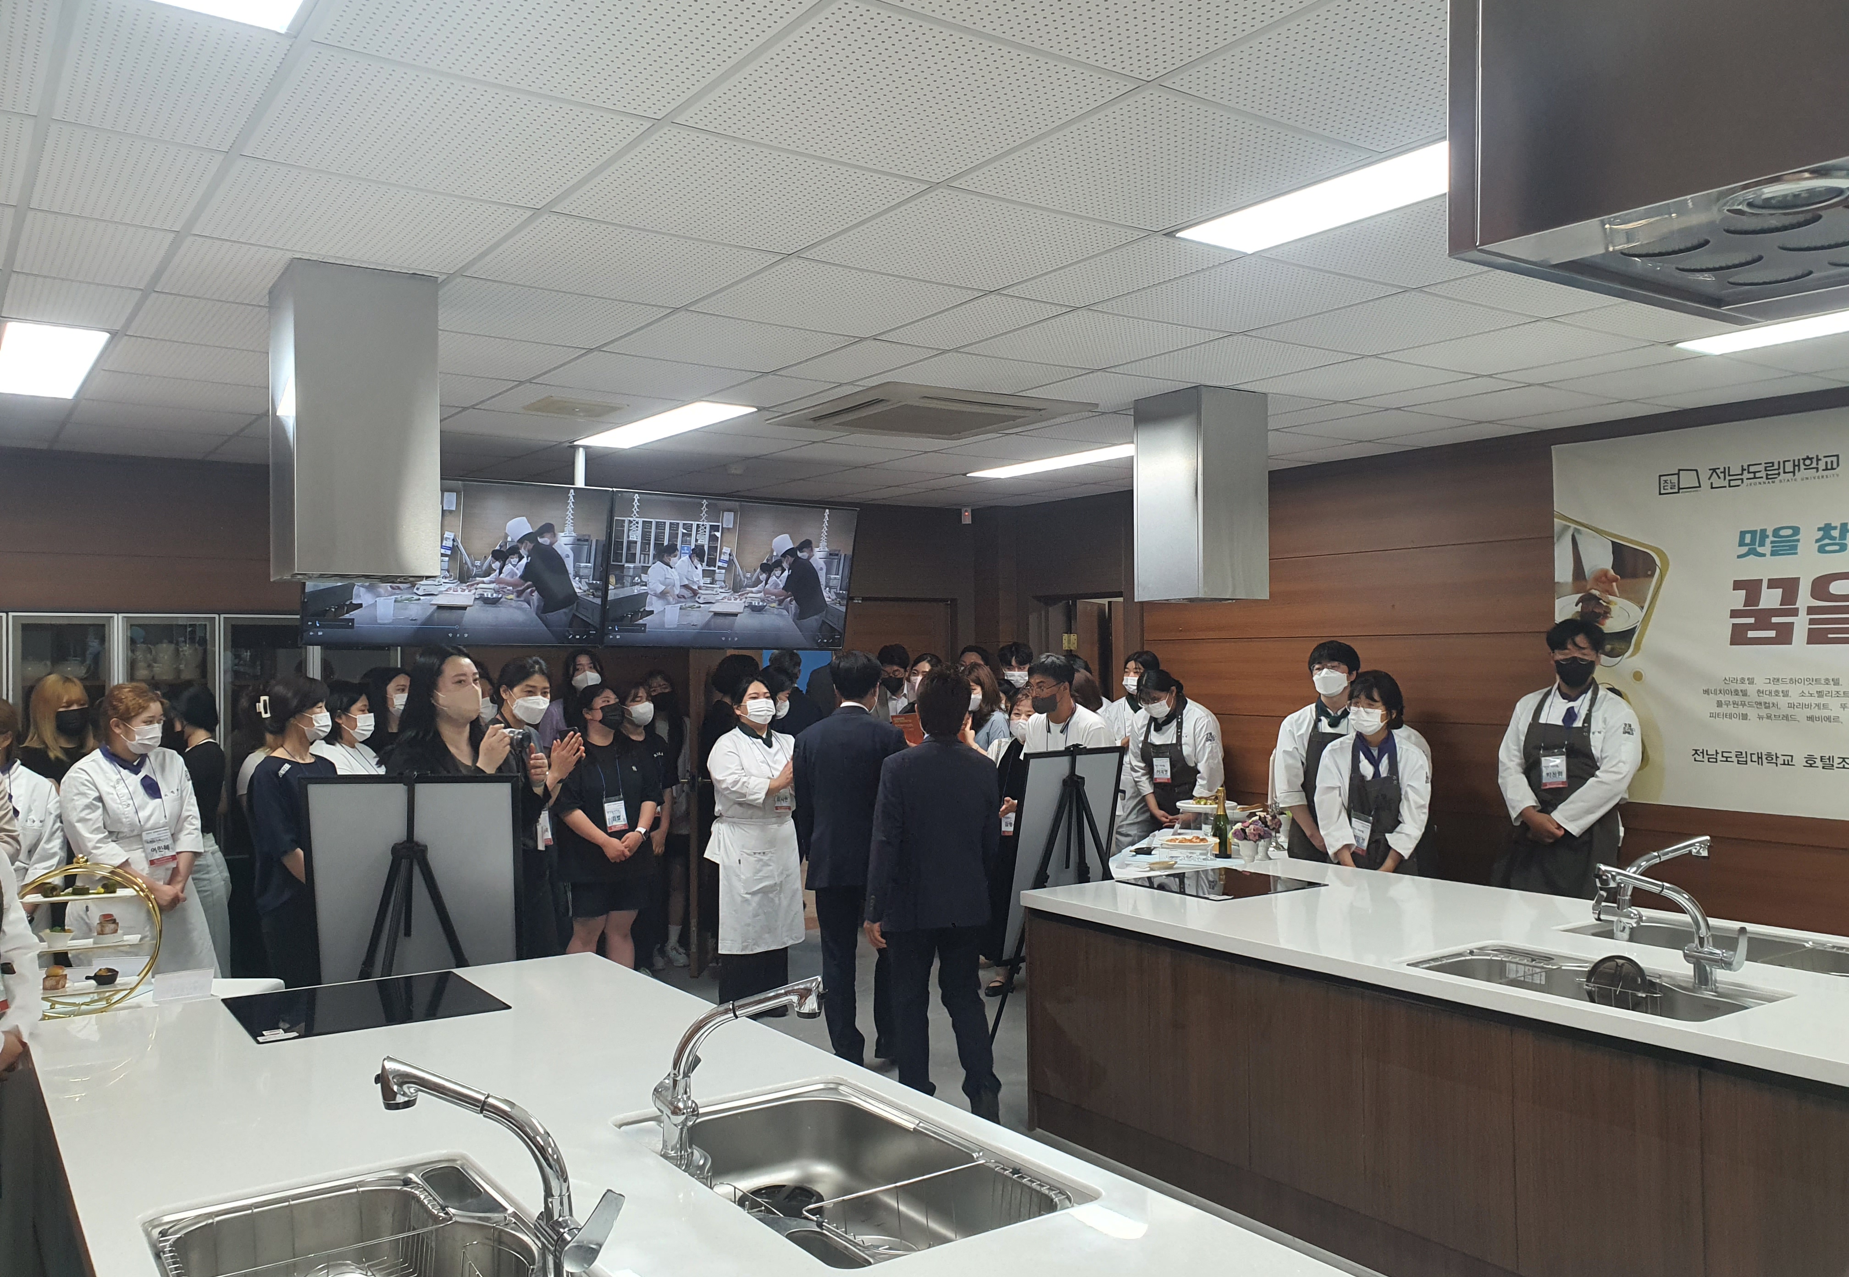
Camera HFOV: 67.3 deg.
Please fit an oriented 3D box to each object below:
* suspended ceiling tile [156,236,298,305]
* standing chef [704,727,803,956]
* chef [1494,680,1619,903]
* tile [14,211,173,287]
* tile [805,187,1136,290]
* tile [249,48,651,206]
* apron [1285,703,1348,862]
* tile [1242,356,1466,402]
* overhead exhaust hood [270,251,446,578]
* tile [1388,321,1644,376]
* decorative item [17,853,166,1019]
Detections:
[{"bbox_3d":[-1.576,-0.898,3.501,0.590,0.020,0.590,0,-1,-36],"label":"suspended ceiling tile"},{"bbox_3d":[-0.810,1.000,6.680,0.480,1.620,0.360,0,-1,-41],"label":"standing chef"},{"bbox_3d":[2.475,0.894,5.315,0.550,1.750,0.350,-1,-1,38],"label":"chef"},{"bbox_3d":[-1.923,-0.897,3.202,0.290,0.020,0.590,0,-1,-35],"label":"tile"},{"bbox_3d":[0.105,-0.920,3.216,0.595,0.018,0.595,0,-1,-35],"label":"tile"},{"bbox_3d":[-0.871,-0.908,2.494,0.590,0.020,0.590,0,-1,-35],"label":"tile"},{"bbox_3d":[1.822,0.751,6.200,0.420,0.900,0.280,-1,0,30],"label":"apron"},{"bbox_3d":[1.517,-0.916,4.890,0.590,0.020,0.590,0,-1,-35],"label":"tile"},{"bbox_3d":[-1.445,-0.522,3.507,0.338,0.746,0.355,0,-1,-36],"label":"overhead exhaust hood"},{"bbox_3d":[1.900,-0.938,4.510,0.600,0.020,0.600,0,0,-36],"label":"tile"},{"bbox_3d":[-2.115,0.736,3.475,0.370,0.390,0.150,0,-1,-35],"label":"decorative item"}]

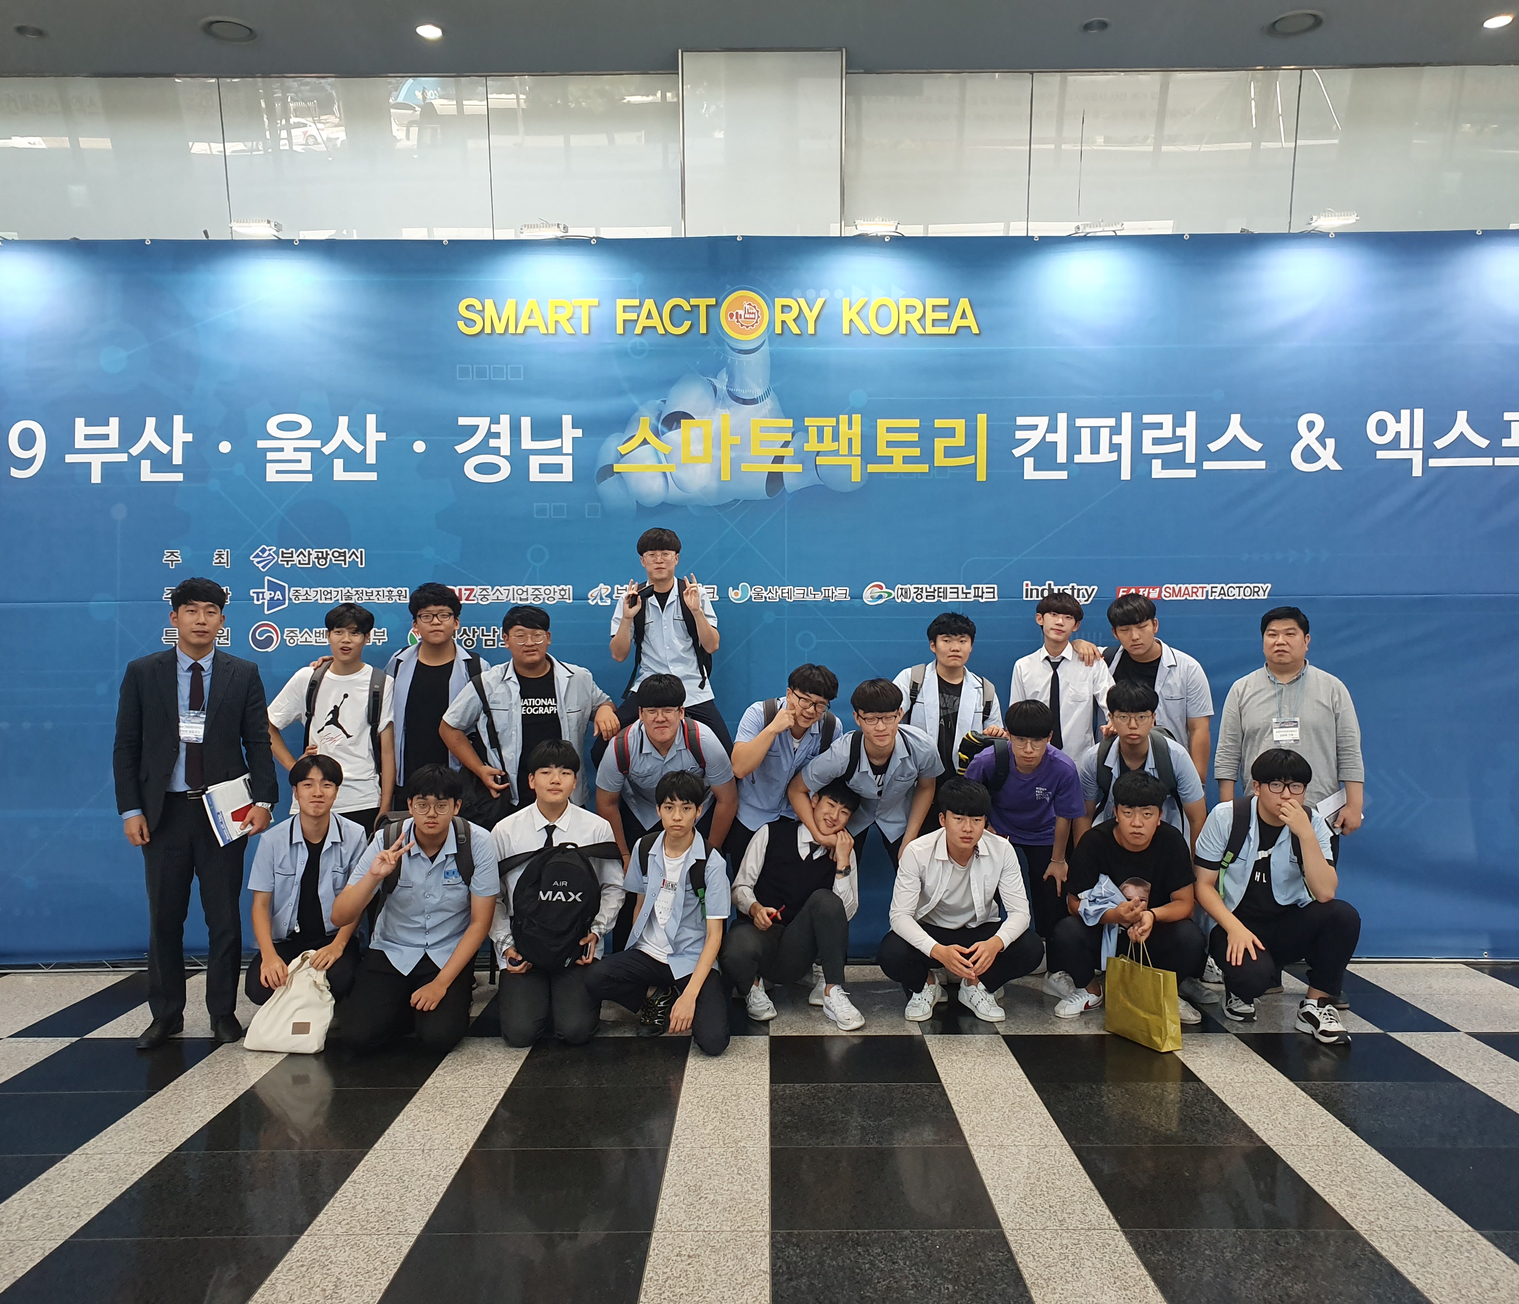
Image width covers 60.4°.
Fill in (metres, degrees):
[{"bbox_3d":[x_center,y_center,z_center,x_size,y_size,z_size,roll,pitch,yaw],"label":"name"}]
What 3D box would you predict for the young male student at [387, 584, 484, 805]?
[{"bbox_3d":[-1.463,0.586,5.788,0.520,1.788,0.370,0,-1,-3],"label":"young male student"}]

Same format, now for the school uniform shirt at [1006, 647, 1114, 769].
[{"bbox_3d":[1.370,0.297,5.920,0.470,0.660,0.280,0,0,9],"label":"school uniform shirt"}]

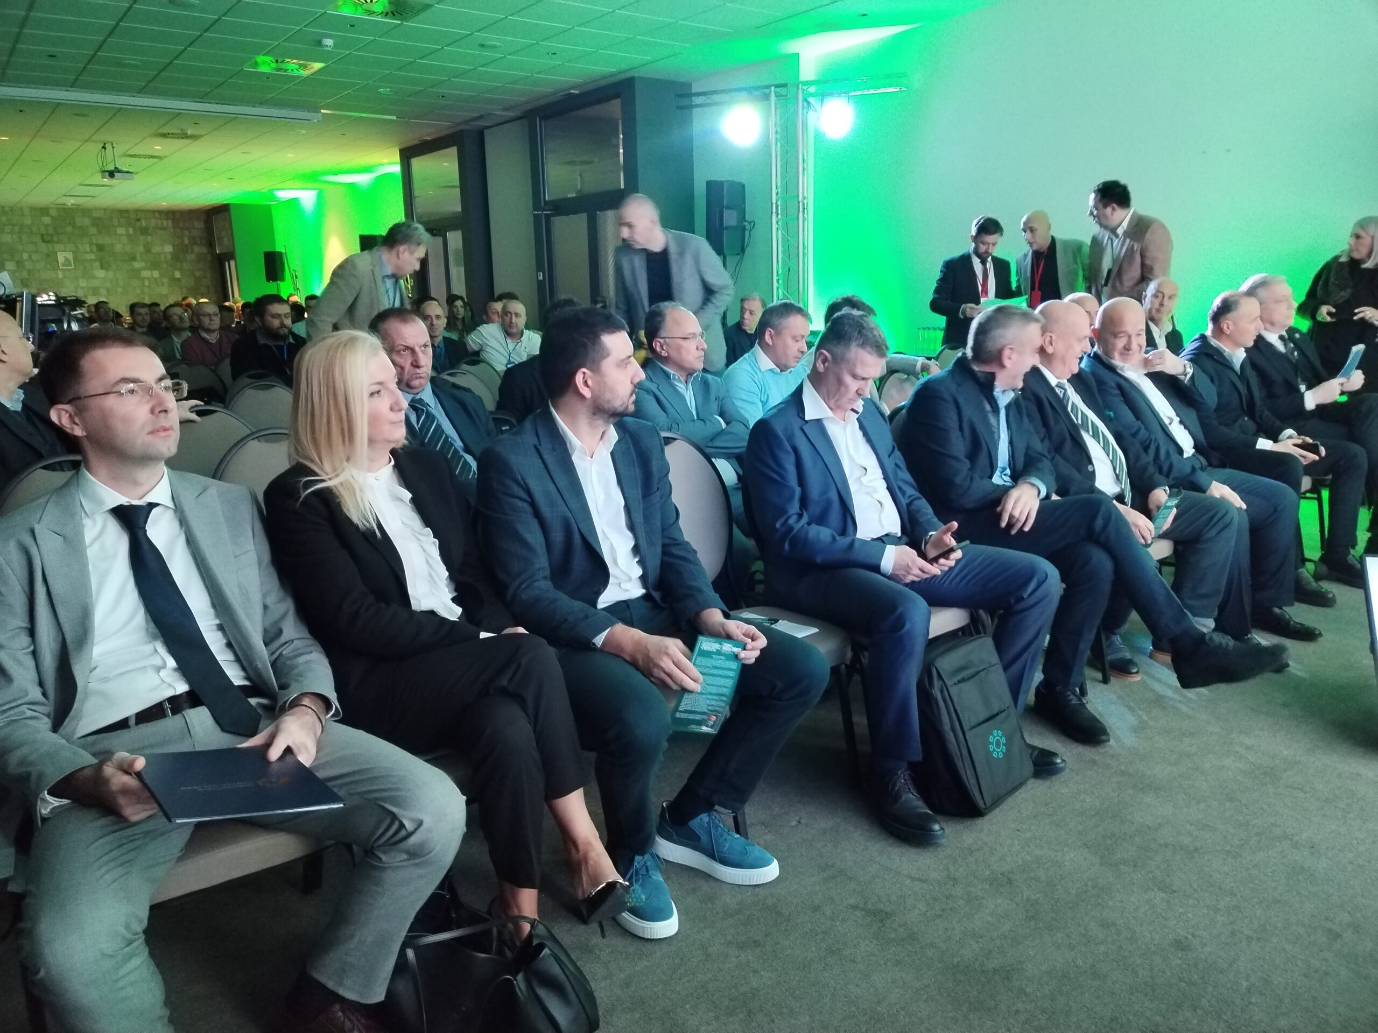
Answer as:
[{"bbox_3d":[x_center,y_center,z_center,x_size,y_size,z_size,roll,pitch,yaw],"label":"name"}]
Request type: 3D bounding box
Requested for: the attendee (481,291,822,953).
[{"bbox_3d":[-0.076,0.187,2.427,0.600,1.330,0.770,-11,15,-39],"label":"attendee"}]

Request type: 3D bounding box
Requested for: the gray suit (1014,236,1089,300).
[{"bbox_3d":[2.264,-0.966,6.531,0.550,1.500,0.360,6,14,30],"label":"gray suit"}]

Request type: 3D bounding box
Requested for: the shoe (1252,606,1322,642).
[{"bbox_3d":[2.271,0.389,4.007,0.300,0.110,0.110,11,17,44],"label":"shoe"}]

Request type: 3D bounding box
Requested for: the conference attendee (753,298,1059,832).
[{"bbox_3d":[0.616,0.075,2.960,0.600,1.295,0.780,-12,16,-41],"label":"conference attendee"}]

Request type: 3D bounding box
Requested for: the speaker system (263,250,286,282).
[{"bbox_3d":[-7.843,-4.702,19.558,0.360,0.600,0.340,4,13,20],"label":"speaker system"}]

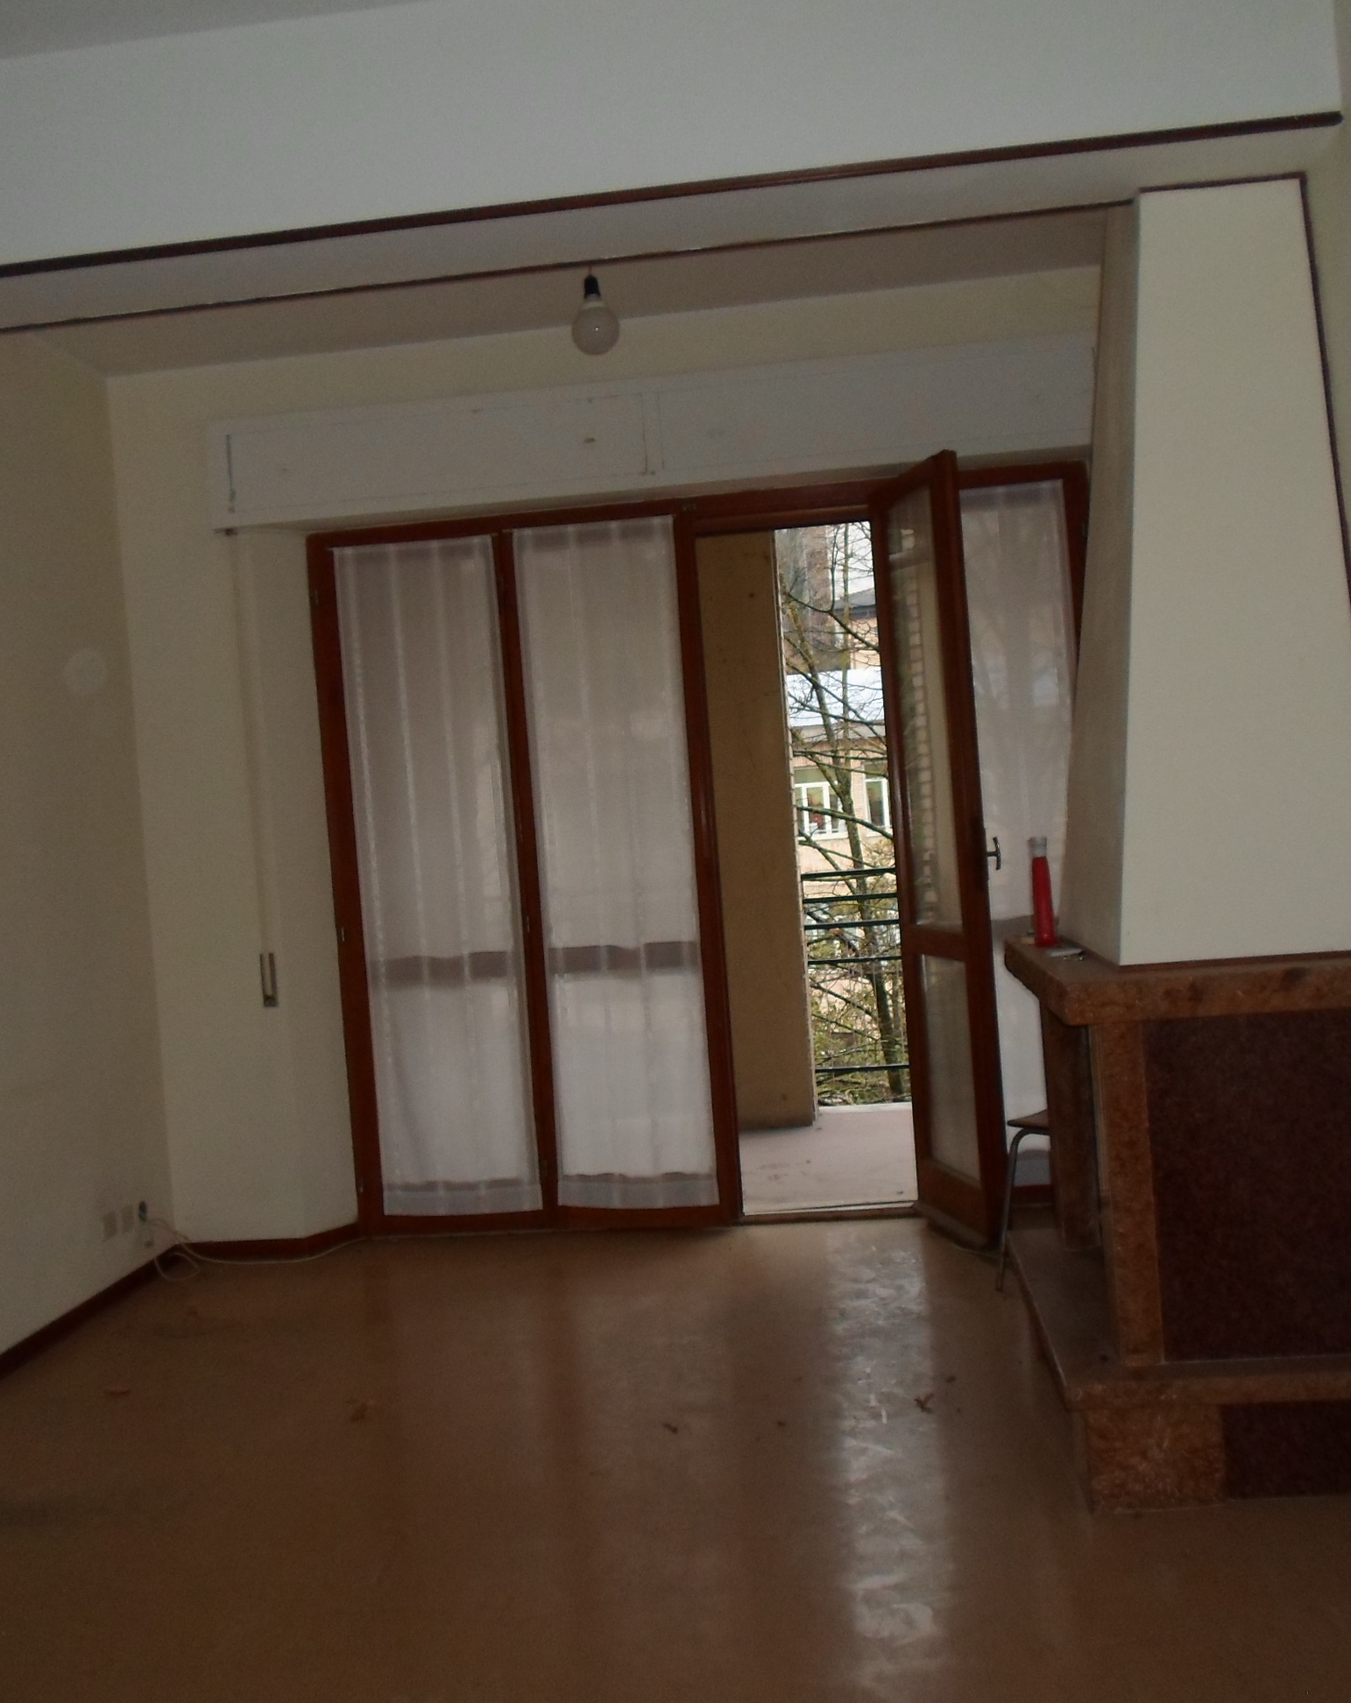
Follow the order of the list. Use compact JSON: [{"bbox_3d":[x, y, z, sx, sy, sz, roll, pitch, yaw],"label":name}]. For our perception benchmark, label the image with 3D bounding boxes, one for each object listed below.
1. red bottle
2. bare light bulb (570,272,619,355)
[{"bbox_3d":[0.845,0.093,3.793,0.048,0.253,0.048,-4,0,6],"label":"red bottle"},{"bbox_3d":[-0.209,-1.373,4.200,0.123,0.210,0.123,-4,0,6],"label":"bare light bulb"}]

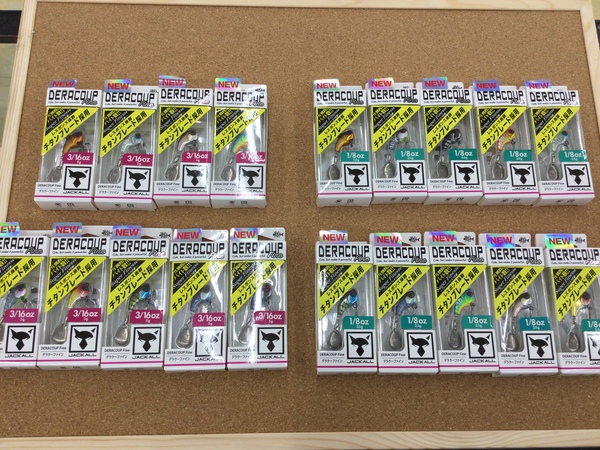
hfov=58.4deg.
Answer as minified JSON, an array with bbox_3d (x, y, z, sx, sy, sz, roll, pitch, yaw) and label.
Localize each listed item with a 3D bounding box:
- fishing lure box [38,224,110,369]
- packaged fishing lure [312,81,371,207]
[{"bbox_3d":[-0.187,0.056,0.457,0.049,0.021,0.123,0,75,-2],"label":"fishing lure box"},{"bbox_3d":[0.040,-0.080,0.510,0.049,0.020,0.123,-1,75,-2],"label":"packaged fishing lure"}]

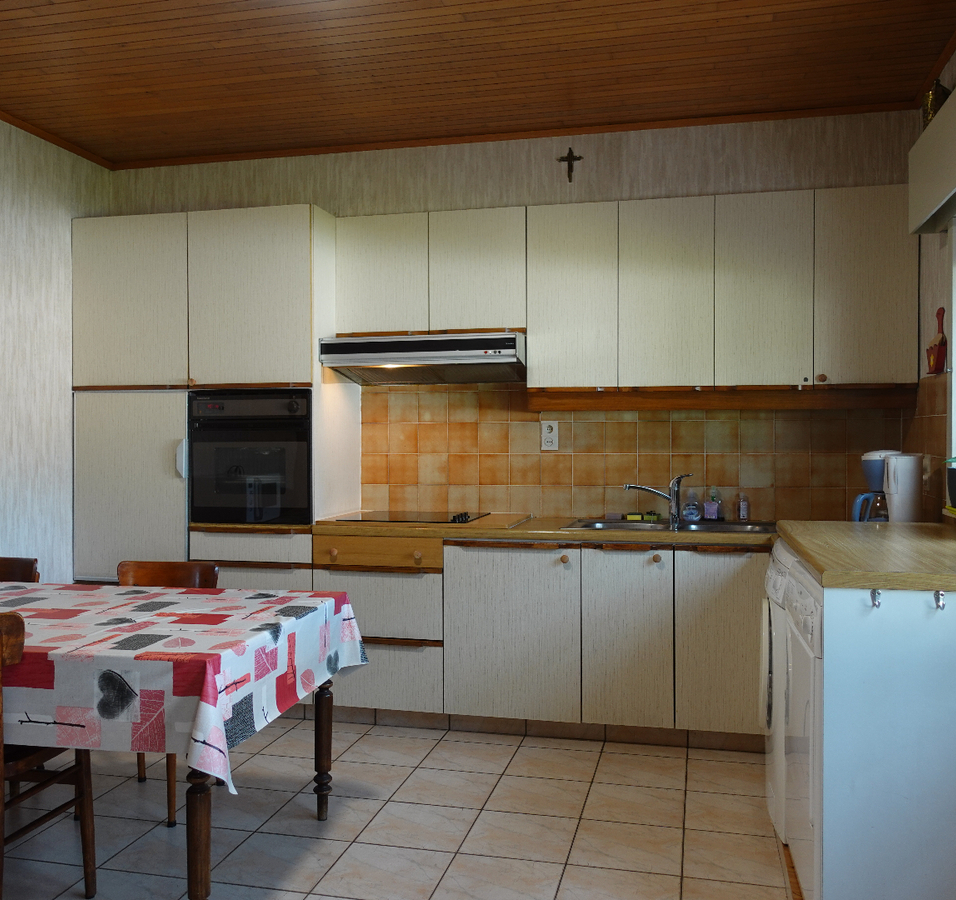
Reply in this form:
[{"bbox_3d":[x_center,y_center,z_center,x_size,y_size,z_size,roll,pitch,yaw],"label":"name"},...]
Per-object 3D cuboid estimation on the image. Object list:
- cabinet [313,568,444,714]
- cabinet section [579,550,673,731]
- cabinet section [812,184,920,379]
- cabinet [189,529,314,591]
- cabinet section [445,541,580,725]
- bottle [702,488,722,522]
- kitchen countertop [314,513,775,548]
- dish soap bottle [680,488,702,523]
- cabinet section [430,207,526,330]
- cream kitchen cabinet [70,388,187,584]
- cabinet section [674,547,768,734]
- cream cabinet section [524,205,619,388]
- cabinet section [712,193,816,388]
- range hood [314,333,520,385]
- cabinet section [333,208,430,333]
[{"bbox_3d":[-0.370,0.813,4.173,0.597,0.613,0.570,0,0,13],"label":"cabinet"},{"bbox_3d":[0.676,0.753,3.933,0.374,0.728,0.582,0,0,14],"label":"cabinet section"},{"bbox_3d":[1.630,-0.679,3.843,0.399,0.814,0.306,0,0,14],"label":"cabinet section"},{"bbox_3d":[-0.958,0.735,4.313,0.607,0.765,0.570,0,0,13],"label":"cabinet"},{"bbox_3d":[0.209,0.753,4.046,0.587,0.728,0.582,0,0,14],"label":"cabinet section"},{"bbox_3d":[1.063,0.244,4.071,0.072,0.150,0.052,0,0,13],"label":"bottle"},{"bbox_3d":[0.528,0.353,3.956,2.430,0.047,0.590,0,0,13],"label":"kitchen countertop"},{"bbox_3d":[0.970,0.251,4.088,0.080,0.152,0.055,0,0,13],"label":"dish soap bottle"},{"bbox_3d":[0.034,-0.817,4.226,0.455,0.542,0.306,0,0,14],"label":"cabinet section"},{"bbox_3d":[-1.547,0.169,4.451,0.603,0.897,0.570,0,0,13],"label":"cream kitchen cabinet"},{"bbox_3d":[1.041,0.753,3.846,0.375,0.728,0.582,0,0,14],"label":"cabinet section"},{"bbox_3d":[0.453,-0.680,4.126,0.408,0.814,0.306,0,0,14],"label":"cream cabinet section"},{"bbox_3d":[1.241,-0.680,3.937,0.402,0.814,0.306,0,0,14],"label":"cabinet section"},{"bbox_3d":[-0.209,-0.405,4.163,0.898,0.193,0.523,0,0,13],"label":"range hood"},{"bbox_3d":[-0.408,-0.817,4.332,0.454,0.542,0.306,0,0,14],"label":"cabinet section"}]

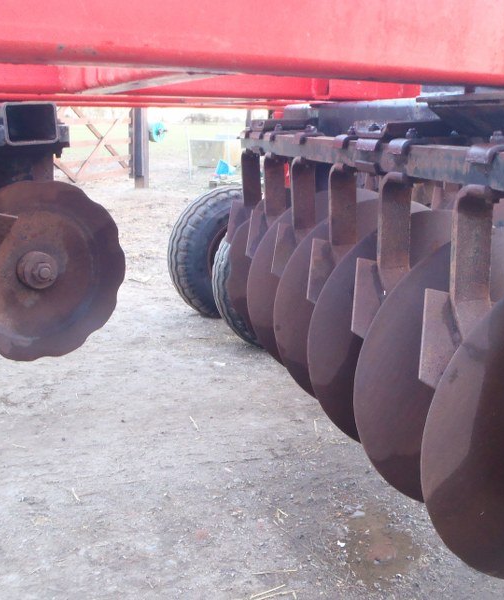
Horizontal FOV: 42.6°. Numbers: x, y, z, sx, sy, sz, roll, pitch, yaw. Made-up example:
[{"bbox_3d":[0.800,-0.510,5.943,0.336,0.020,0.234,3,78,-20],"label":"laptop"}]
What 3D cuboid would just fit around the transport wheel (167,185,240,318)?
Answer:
[{"bbox_3d":[-0.085,-0.250,3.678,0.770,0.770,0.268,-7,18,-29],"label":"transport wheel"}]

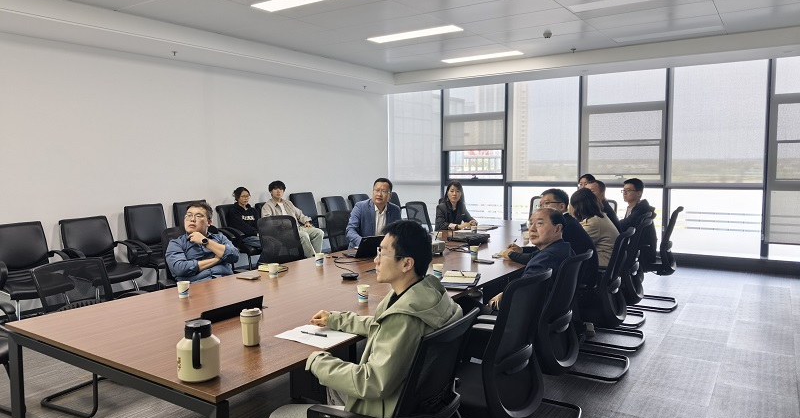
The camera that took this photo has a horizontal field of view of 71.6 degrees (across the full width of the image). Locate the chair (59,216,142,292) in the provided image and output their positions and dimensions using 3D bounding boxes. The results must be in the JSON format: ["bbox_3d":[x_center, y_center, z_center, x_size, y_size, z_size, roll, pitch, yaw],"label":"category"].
[{"bbox_3d":[-2.997,0.610,5.622,0.677,0.995,0.586,3,6,34],"label":"chair"}]

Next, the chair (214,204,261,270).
[{"bbox_3d":[-1.986,0.438,7.322,0.640,1.020,0.600,3,6,34],"label":"chair"}]

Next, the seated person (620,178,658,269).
[{"bbox_3d":[2.456,0.342,6.071,0.788,1.333,0.525,2,6,27],"label":"seated person"}]

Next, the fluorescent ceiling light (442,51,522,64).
[{"bbox_3d":[1.147,-2.158,7.875,1.180,0.060,0.270,3,6,34],"label":"fluorescent ceiling light"}]

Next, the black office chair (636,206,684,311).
[{"bbox_3d":[2.664,0.505,5.978,0.600,1.020,0.580,2,6,28],"label":"black office chair"}]

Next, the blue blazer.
[{"bbox_3d":[-0.224,0.233,5.257,0.560,0.640,0.420,-2,5,-21],"label":"blue blazer"}]

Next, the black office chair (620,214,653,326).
[{"bbox_3d":[2.093,0.560,5.462,0.600,1.010,0.580,2,6,31],"label":"black office chair"}]

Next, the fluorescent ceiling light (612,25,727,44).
[{"bbox_3d":[3.178,-2.099,6.613,1.200,0.050,0.250,3,6,34],"label":"fluorescent ceiling light"}]

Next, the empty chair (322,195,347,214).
[{"bbox_3d":[-0.821,0.310,8.879,0.656,0.985,0.586,3,6,40],"label":"empty chair"}]

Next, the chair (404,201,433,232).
[{"bbox_3d":[0.385,0.471,6.539,0.600,1.040,0.580,3,6,39],"label":"chair"}]

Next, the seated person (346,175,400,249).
[{"bbox_3d":[-0.192,0.394,5.621,0.586,1.363,0.788,-2,5,-18],"label":"seated person"}]

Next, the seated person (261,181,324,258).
[{"bbox_3d":[-1.481,0.261,7.749,0.850,1.290,0.600,3,6,34],"label":"seated person"}]

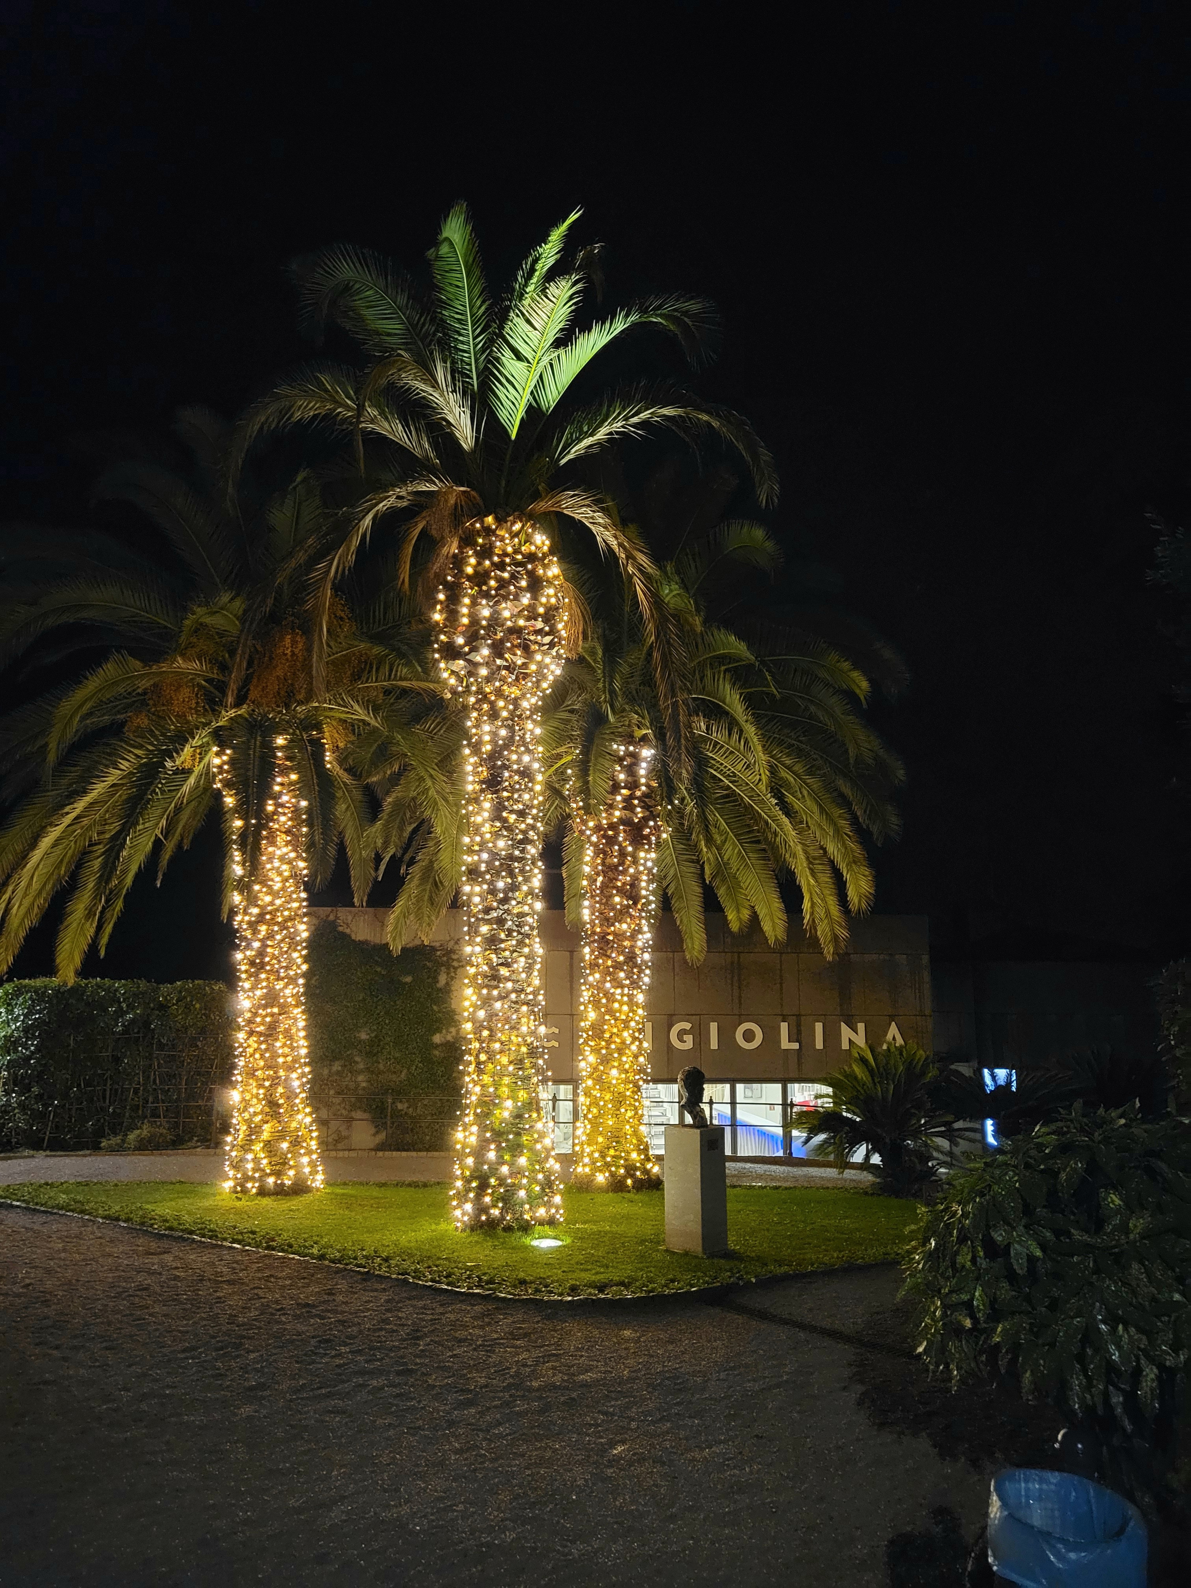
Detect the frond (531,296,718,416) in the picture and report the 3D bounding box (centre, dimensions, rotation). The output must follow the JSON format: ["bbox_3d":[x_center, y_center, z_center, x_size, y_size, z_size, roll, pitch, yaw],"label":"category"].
[{"bbox_3d":[0.287,-4.520,12.275,1.819,1.158,0.900,0,-11,0],"label":"frond"}]

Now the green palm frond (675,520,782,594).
[{"bbox_3d":[1.639,-2.926,14.730,1.333,0.864,0.900,0,-11,0],"label":"green palm frond"}]

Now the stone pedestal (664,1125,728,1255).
[{"bbox_3d":[0.804,3.122,9.446,0.341,0.922,0.326,-10,-15,41],"label":"stone pedestal"}]

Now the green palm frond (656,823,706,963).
[{"bbox_3d":[0.984,1.126,13.618,0.538,1.592,0.700,0,-11,0],"label":"green palm frond"}]

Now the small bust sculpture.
[{"bbox_3d":[0.787,2.432,9.583,0.250,0.490,0.210,-10,-15,41],"label":"small bust sculpture"}]

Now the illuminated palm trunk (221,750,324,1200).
[{"bbox_3d":[-3.612,1.778,13.366,1.120,5.081,1.120,0,-11,0],"label":"illuminated palm trunk"}]

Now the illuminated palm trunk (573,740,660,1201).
[{"bbox_3d":[0.250,1.810,13.788,1.040,5.191,1.040,0,-11,0],"label":"illuminated palm trunk"}]

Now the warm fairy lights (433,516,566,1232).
[{"bbox_3d":[-0.871,0.523,11.373,1.180,6.771,1.180,0,-11,0],"label":"warm fairy lights"}]

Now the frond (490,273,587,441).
[{"bbox_3d":[-0.578,-4.378,11.940,0.901,1.579,1.000,0,-11,0],"label":"frond"}]

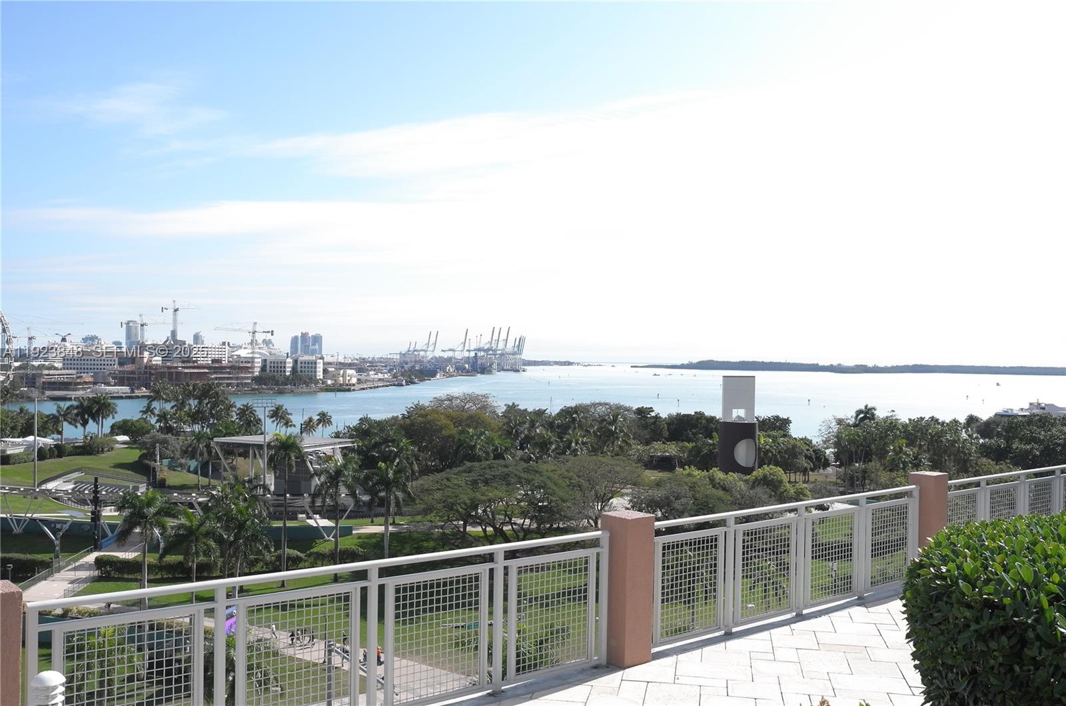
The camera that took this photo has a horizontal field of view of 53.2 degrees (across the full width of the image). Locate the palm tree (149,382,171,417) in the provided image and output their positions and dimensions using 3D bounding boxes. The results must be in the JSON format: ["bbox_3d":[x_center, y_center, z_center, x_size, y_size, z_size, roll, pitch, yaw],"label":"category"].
[{"bbox_3d":[-133.410,20.590,379.940,7.800,19.750,7.800,1,0,0],"label":"palm tree"}]

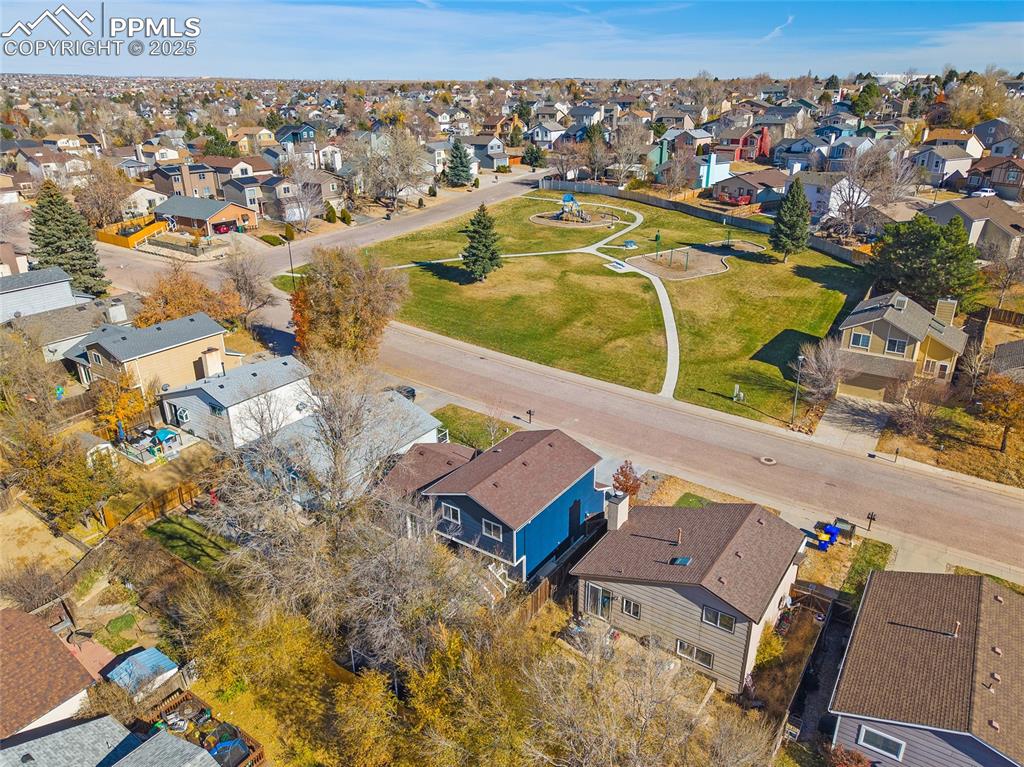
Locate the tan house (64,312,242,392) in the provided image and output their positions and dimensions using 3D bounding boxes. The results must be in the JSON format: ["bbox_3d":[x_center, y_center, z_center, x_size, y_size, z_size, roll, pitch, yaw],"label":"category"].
[{"bbox_3d":[-37.635,-3.508,73.858,11.837,5.696,11.303,15,28,33],"label":"tan house"}]

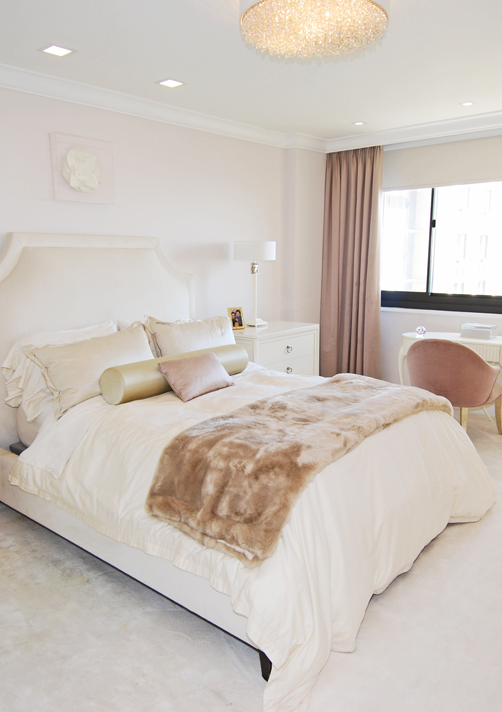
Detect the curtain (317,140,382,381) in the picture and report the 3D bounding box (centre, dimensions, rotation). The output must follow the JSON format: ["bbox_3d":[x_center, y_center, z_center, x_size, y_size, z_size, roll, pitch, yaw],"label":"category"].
[{"bbox_3d":[0.984,-0.764,5.289,0.624,2.414,0.160,8,13,37],"label":"curtain"}]

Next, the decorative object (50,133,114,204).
[{"bbox_3d":[-1.089,-1.208,3.469,0.072,0.402,0.399,9,14,42],"label":"decorative object"}]

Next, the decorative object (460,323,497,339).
[{"bbox_3d":[1.984,-0.206,4.621,0.249,0.093,0.167,9,14,42],"label":"decorative object"}]

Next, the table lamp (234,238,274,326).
[{"bbox_3d":[0.029,-0.615,4.569,0.362,0.722,0.362,-1,11,0],"label":"table lamp"}]

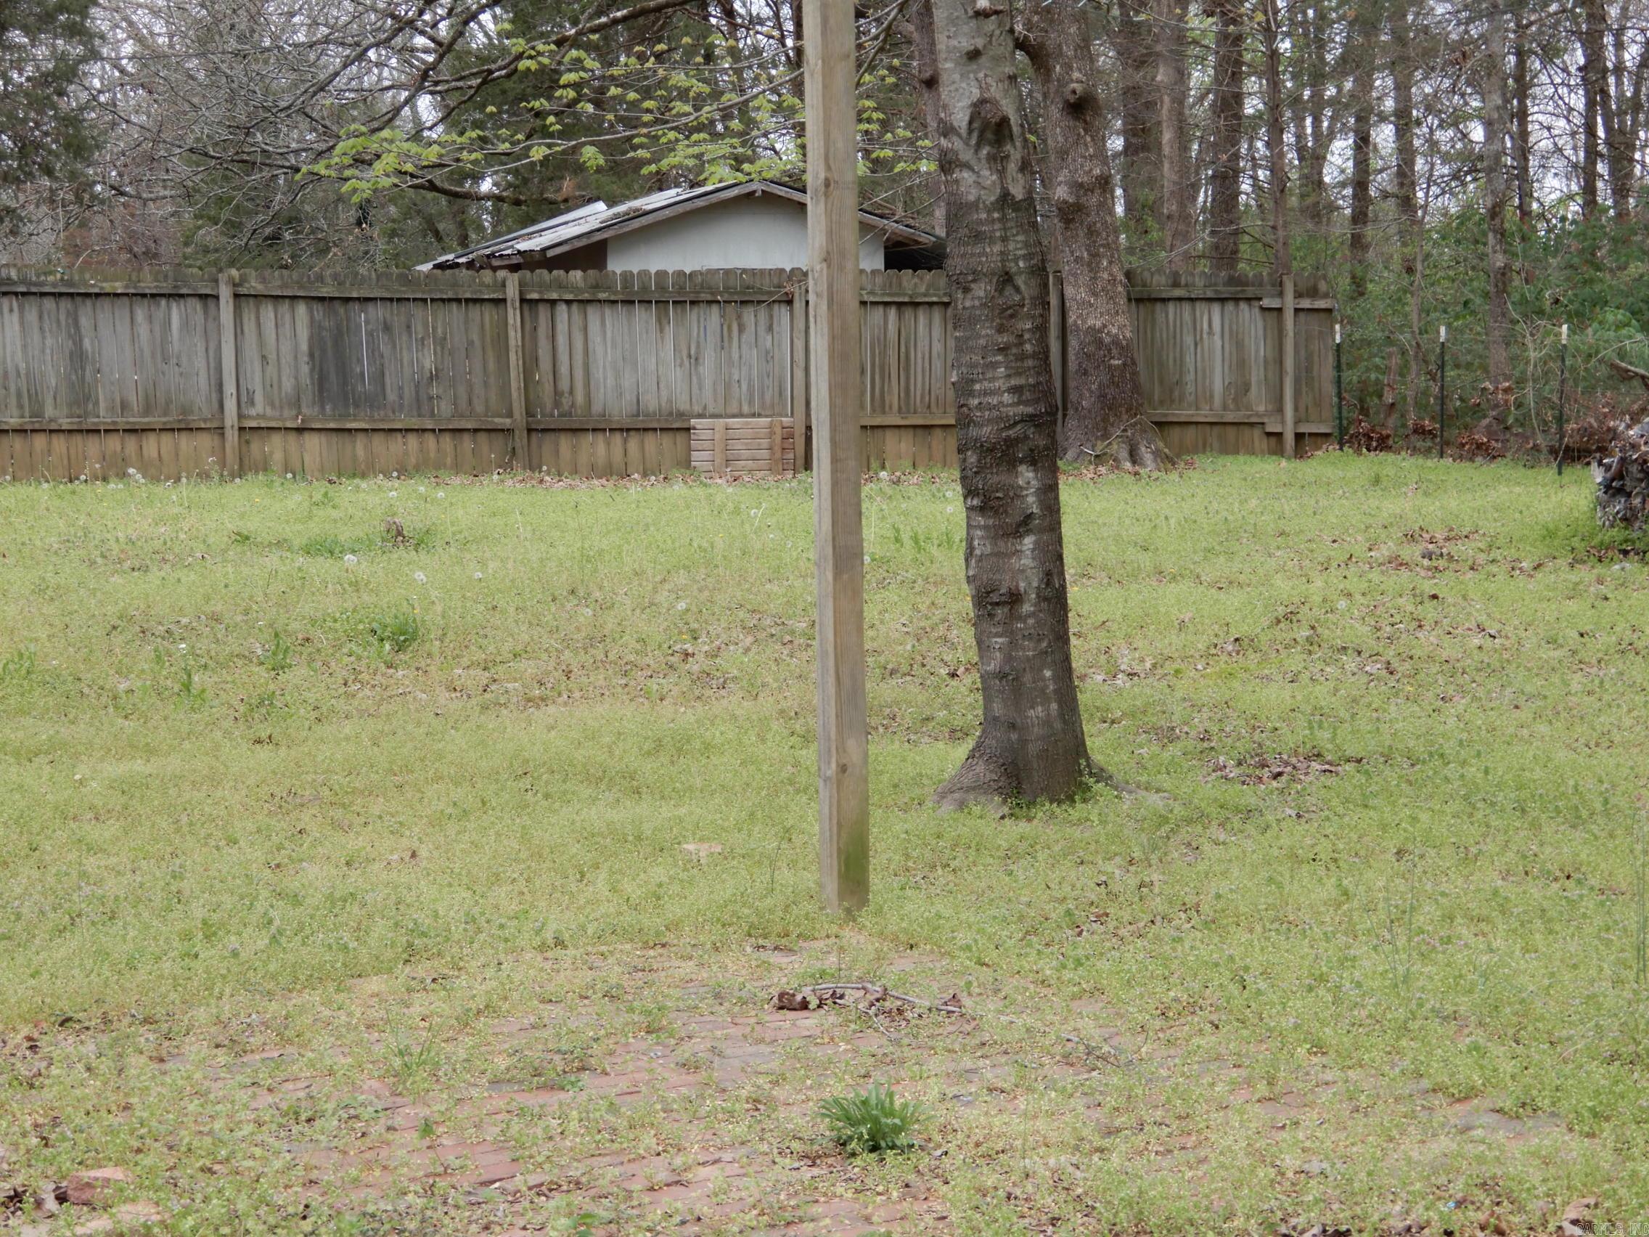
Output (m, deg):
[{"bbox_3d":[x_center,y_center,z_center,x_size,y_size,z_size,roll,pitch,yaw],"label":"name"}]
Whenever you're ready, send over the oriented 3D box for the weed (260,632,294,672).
[{"bbox_3d":[-2.508,0.154,14.200,0.165,0.175,0.160,0,6,0],"label":"weed"}]

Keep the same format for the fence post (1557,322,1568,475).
[{"bbox_3d":[6.007,-1.777,25.200,0.050,1.235,0.050,0,6,0],"label":"fence post"}]

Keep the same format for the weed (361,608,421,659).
[{"bbox_3d":[-2.072,0.071,14.800,0.280,0.215,0.260,0,6,0],"label":"weed"}]

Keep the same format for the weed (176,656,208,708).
[{"bbox_3d":[-2.676,0.267,13.100,0.140,0.205,0.140,0,6,0],"label":"weed"}]

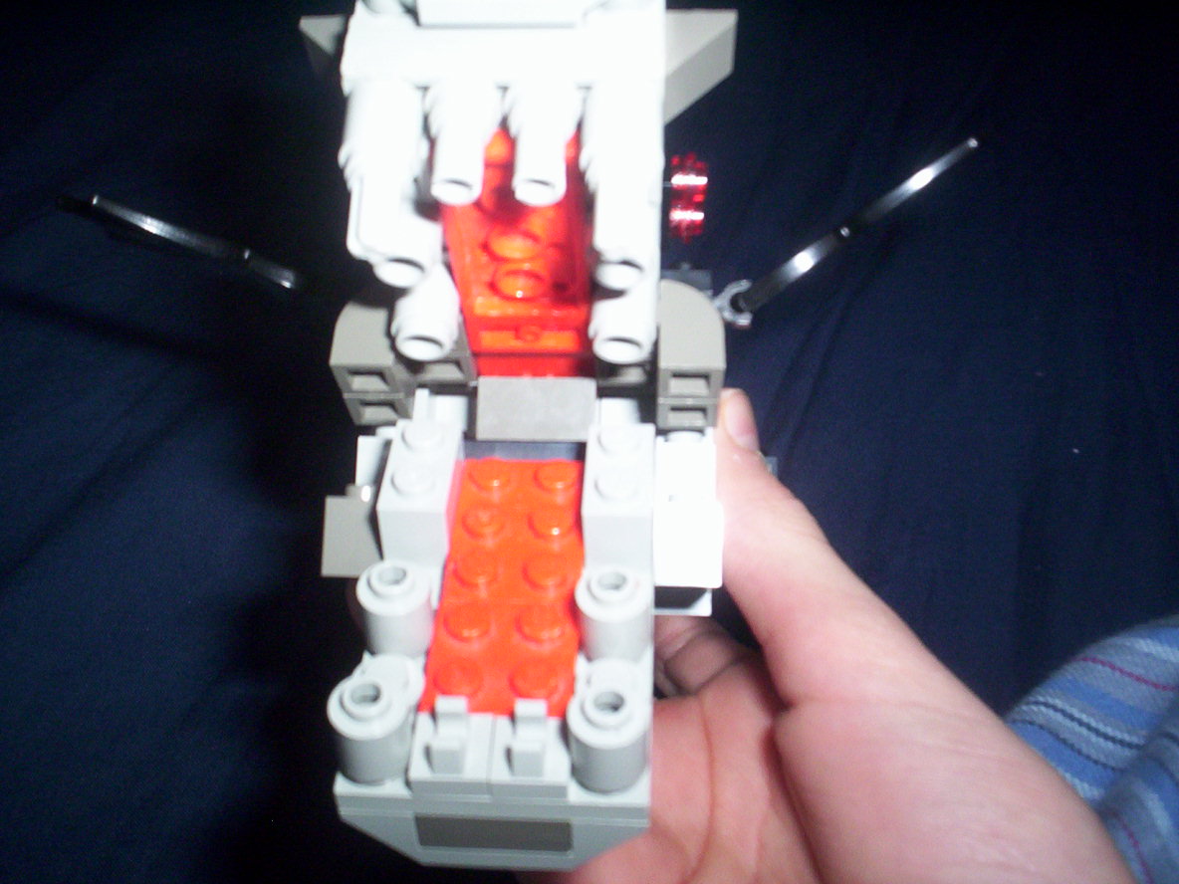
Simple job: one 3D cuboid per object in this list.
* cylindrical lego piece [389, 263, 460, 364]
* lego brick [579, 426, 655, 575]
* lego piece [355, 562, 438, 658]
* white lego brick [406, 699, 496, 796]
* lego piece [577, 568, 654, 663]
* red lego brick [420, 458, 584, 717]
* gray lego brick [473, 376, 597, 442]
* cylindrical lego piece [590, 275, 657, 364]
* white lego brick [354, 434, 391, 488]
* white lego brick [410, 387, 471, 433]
[{"bbox_3d":[-0.020,-0.016,0.158,0.008,0.008,0.010,1,65,2],"label":"cylindrical lego piece"},{"bbox_3d":[0.004,0.006,0.159,0.008,0.011,0.016,2,41,1],"label":"lego brick"},{"bbox_3d":[-0.021,0.019,0.143,0.008,0.011,0.008,1,41,2],"label":"lego piece"},{"bbox_3d":[-0.014,0.031,0.132,0.008,0.007,0.008,1,41,2],"label":"white lego brick"},{"bbox_3d":[0.003,0.019,0.142,0.008,0.011,0.008,1,41,2],"label":"lego piece"},{"bbox_3d":[-0.009,0.016,0.151,0.016,0.005,0.040,1,41,2],"label":"red lego brick"},{"bbox_3d":[-0.007,-0.004,0.177,0.016,0.008,0.009,2,76,1],"label":"gray lego brick"},{"bbox_3d":[0.004,-0.015,0.157,0.008,0.008,0.010,1,65,2],"label":"cylindrical lego piece"},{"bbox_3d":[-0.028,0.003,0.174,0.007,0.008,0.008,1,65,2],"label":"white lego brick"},{"bbox_3d":[-0.020,-0.003,0.175,0.008,0.008,0.009,1,65,2],"label":"white lego brick"}]

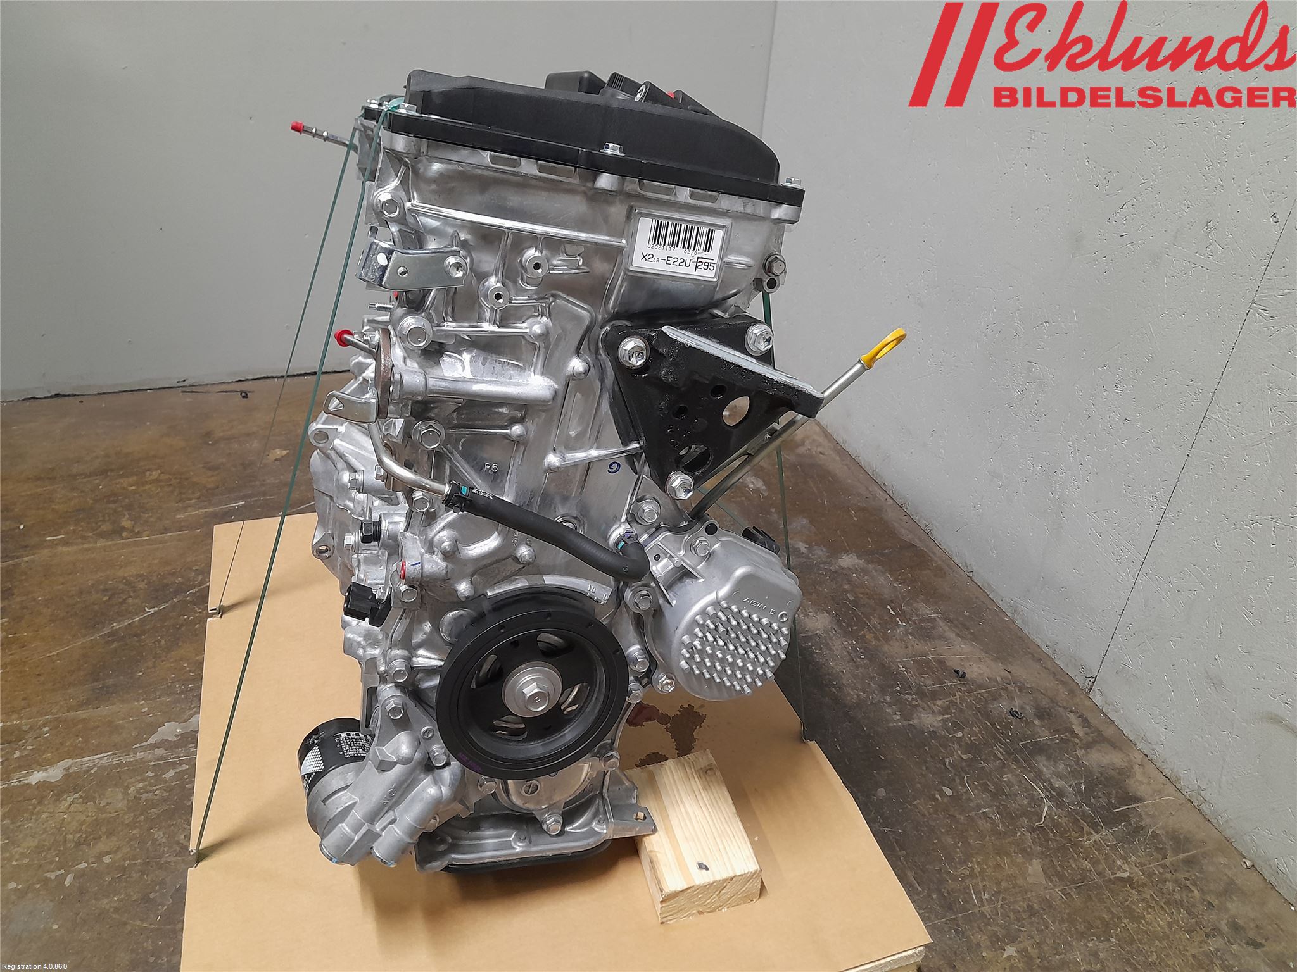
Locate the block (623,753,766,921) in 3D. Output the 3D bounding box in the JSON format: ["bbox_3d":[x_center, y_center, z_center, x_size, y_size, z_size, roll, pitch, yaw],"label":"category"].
[{"bbox_3d":[0.035,0.322,0.864,0.092,0.043,0.139,-6,34,-14],"label":"block"}]

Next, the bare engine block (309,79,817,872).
[{"bbox_3d":[-0.122,-0.034,0.864,0.405,0.652,0.492,-1,27,-20],"label":"bare engine block"}]

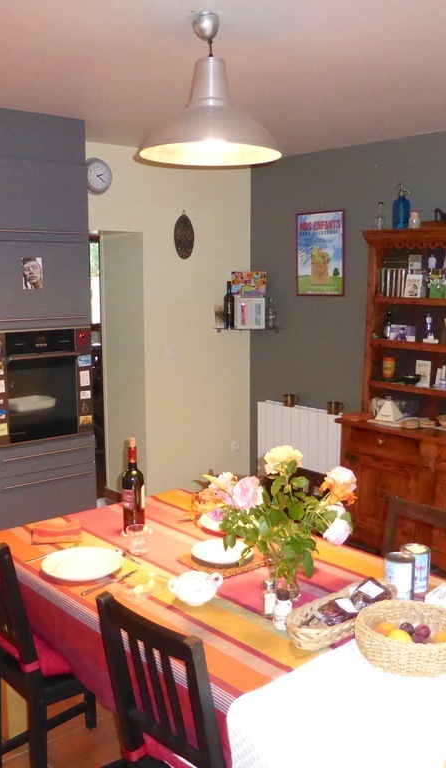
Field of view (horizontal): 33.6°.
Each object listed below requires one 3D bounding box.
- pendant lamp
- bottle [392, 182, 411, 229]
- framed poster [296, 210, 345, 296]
[{"bbox_3d":[-0.038,-0.945,2.333,0.455,0.427,0.455,0,9,0],"label":"pendant lamp"},{"bbox_3d":[1.008,-0.996,4.149,0.104,0.272,0.120,-8,11,-44],"label":"bottle"},{"bbox_3d":[0.650,-0.877,5.005,0.020,0.570,0.420,-8,11,-41],"label":"framed poster"}]

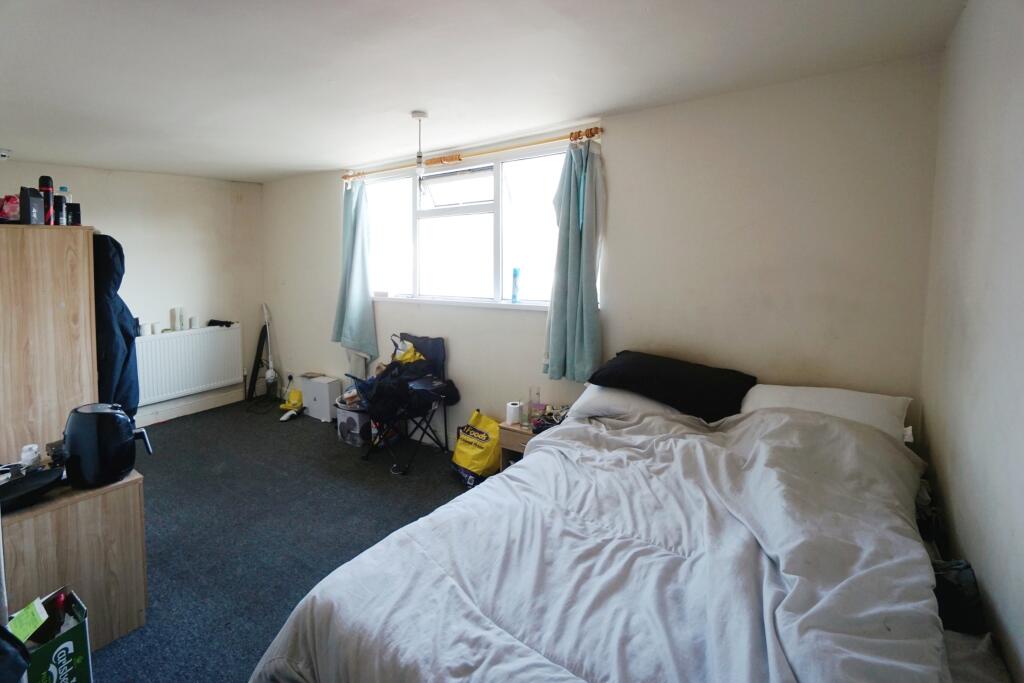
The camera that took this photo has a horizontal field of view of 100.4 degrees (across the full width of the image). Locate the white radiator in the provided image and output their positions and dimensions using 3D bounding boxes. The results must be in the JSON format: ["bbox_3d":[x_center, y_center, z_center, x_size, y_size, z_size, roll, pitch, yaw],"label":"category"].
[{"bbox_3d":[-3.008,0.208,4.035,0.100,0.600,0.880,5,8,33],"label":"white radiator"}]

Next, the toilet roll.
[{"bbox_3d":[0.009,0.421,2.480,0.080,0.110,0.080,1,6,0],"label":"toilet roll"}]

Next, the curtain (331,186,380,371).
[{"bbox_3d":[-1.320,-0.574,3.600,0.420,1.500,0.170,5,8,33],"label":"curtain"}]

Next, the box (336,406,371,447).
[{"bbox_3d":[-1.229,0.664,3.489,0.280,0.280,0.260,5,8,33],"label":"box"}]

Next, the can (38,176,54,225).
[{"bbox_3d":[-2.092,-0.632,1.920,0.047,0.216,0.047,7,8,41],"label":"can"}]

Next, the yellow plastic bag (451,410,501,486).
[{"bbox_3d":[-0.243,0.706,2.840,0.200,0.420,0.320,-5,9,-45],"label":"yellow plastic bag"}]

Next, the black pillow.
[{"bbox_3d":[0.797,0.219,2.120,0.700,0.160,0.430,13,36,32],"label":"black pillow"}]

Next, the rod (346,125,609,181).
[{"bbox_3d":[-0.462,-1.289,3.010,2.312,0.060,0.080,6,8,32],"label":"rod"}]

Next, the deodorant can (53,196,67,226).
[{"bbox_3d":[-2.042,-0.591,1.930,0.042,0.132,0.042,7,8,41],"label":"deodorant can"}]

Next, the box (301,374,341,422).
[{"bbox_3d":[-1.787,0.528,4.073,0.450,0.370,0.170,5,8,33],"label":"box"}]

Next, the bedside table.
[{"bbox_3d":[0.195,0.716,2.483,0.410,0.470,0.360,5,8,33],"label":"bedside table"}]

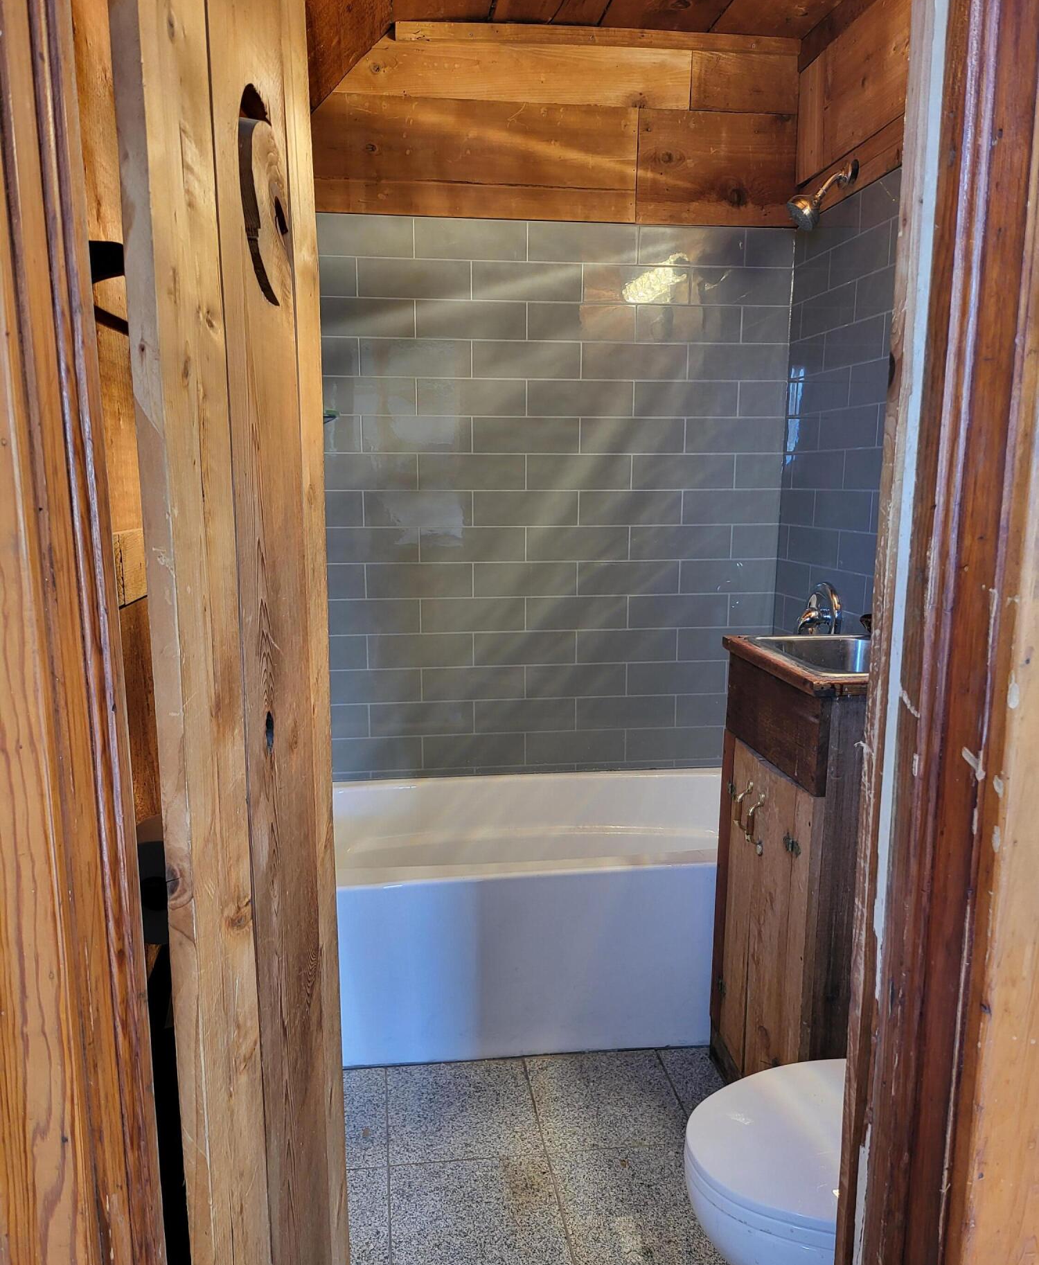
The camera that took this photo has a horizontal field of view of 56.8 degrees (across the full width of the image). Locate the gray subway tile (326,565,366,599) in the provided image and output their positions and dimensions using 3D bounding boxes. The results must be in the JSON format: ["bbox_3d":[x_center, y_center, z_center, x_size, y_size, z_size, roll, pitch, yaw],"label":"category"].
[{"bbox_3d":[-0.592,-0.143,2.723,0.304,0.101,0.009,-1,10,-7],"label":"gray subway tile"}]

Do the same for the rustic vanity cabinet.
[{"bbox_3d":[0.669,0.528,1.913,0.438,0.984,0.495,-1,11,-7],"label":"rustic vanity cabinet"}]

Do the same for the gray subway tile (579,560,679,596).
[{"bbox_3d":[0.325,-0.161,2.841,0.304,0.101,0.009,-1,10,-7],"label":"gray subway tile"}]

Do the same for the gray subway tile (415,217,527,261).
[{"bbox_3d":[-0.130,-1.056,2.594,0.303,0.100,0.010,-1,11,-7],"label":"gray subway tile"}]

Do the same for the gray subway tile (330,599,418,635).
[{"bbox_3d":[-0.438,-0.045,2.754,0.303,0.100,0.010,-1,11,-7],"label":"gray subway tile"}]

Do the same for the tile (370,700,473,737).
[{"bbox_3d":[-0.286,0.256,2.831,0.304,0.101,0.009,-1,10,-7],"label":"tile"}]

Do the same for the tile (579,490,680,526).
[{"bbox_3d":[0.324,-0.361,2.783,0.304,0.101,0.009,-1,11,-7],"label":"tile"}]

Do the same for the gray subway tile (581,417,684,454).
[{"bbox_3d":[0.321,-0.556,2.718,0.300,0.099,0.010,-1,11,-7],"label":"gray subway tile"}]

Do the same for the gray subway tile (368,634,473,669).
[{"bbox_3d":[-0.283,0.052,2.764,0.300,0.099,0.010,-1,11,-7],"label":"gray subway tile"}]

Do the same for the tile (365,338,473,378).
[{"bbox_3d":[-0.283,-0.750,2.632,0.304,0.102,0.009,-1,11,-7],"label":"tile"}]

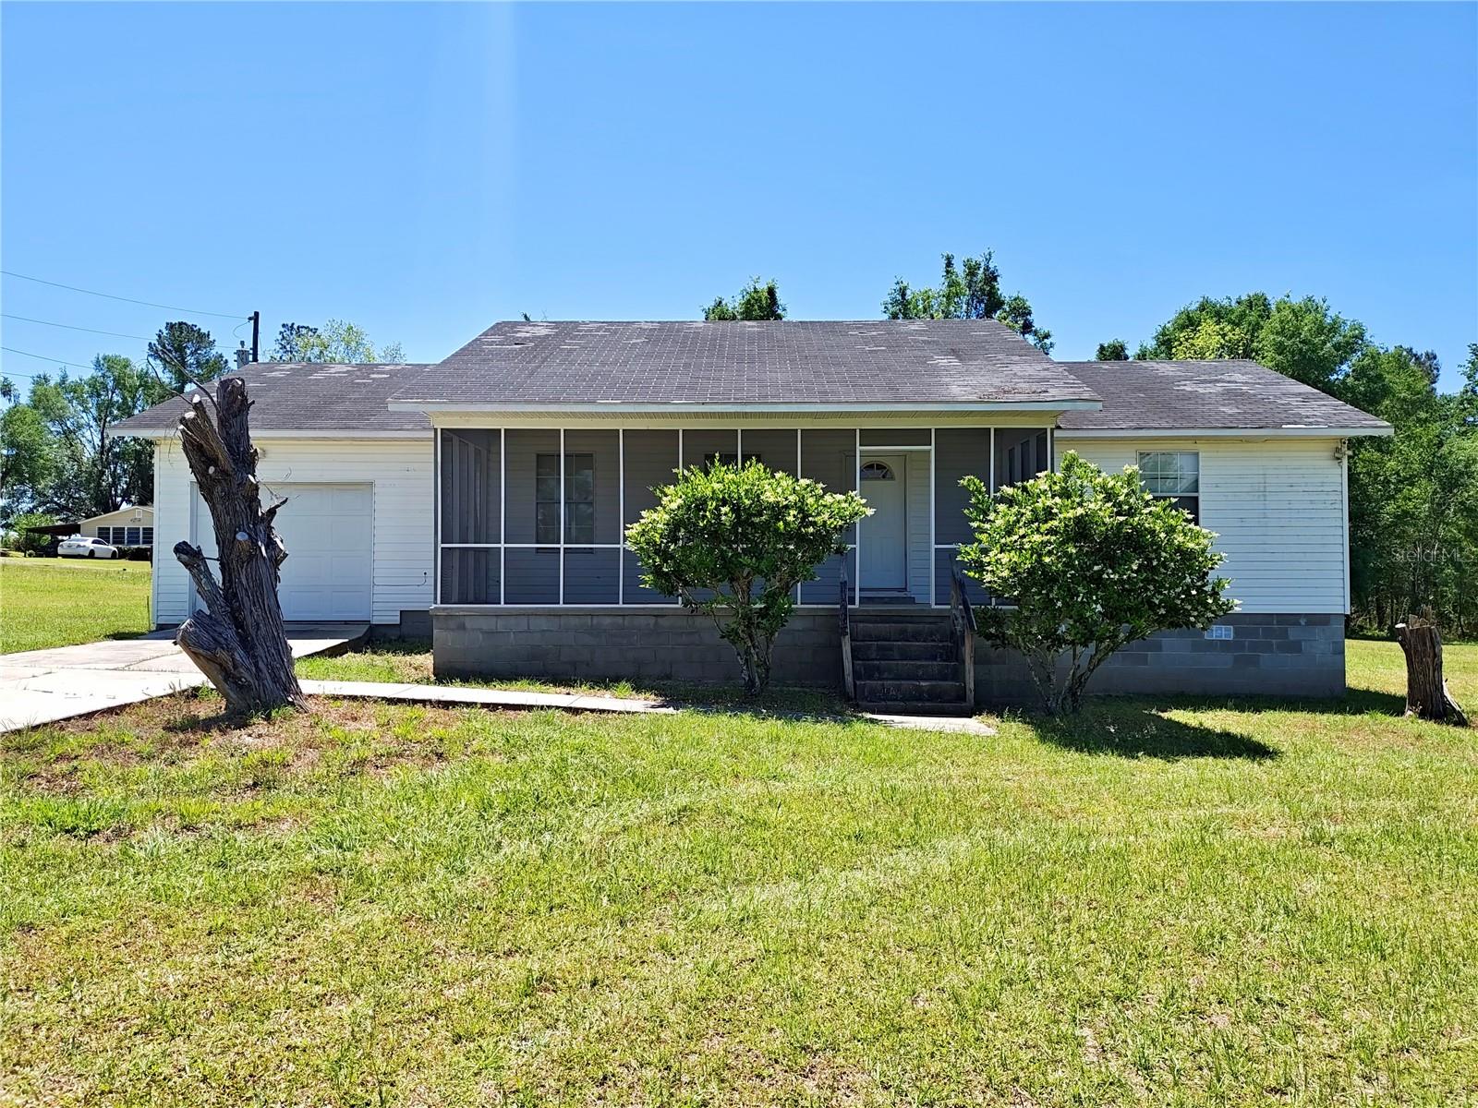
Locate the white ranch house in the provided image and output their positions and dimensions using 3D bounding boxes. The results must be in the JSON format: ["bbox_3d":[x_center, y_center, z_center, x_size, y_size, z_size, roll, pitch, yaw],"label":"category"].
[{"bbox_3d":[0.000,-0.970,18.134,18.300,6.050,10.800,0,-2,0],"label":"white ranch house"}]

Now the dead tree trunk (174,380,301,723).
[{"bbox_3d":[-4.930,-0.108,10.607,1.200,3.250,0.950,0,-2,0],"label":"dead tree trunk"}]

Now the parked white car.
[{"bbox_3d":[-45.700,-0.350,75.438,1.830,1.450,4.800,0,-2,-2],"label":"parked white car"}]

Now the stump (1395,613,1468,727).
[{"bbox_3d":[8.030,1.322,12.368,0.750,1.270,0.600,0,-2,0],"label":"stump"}]

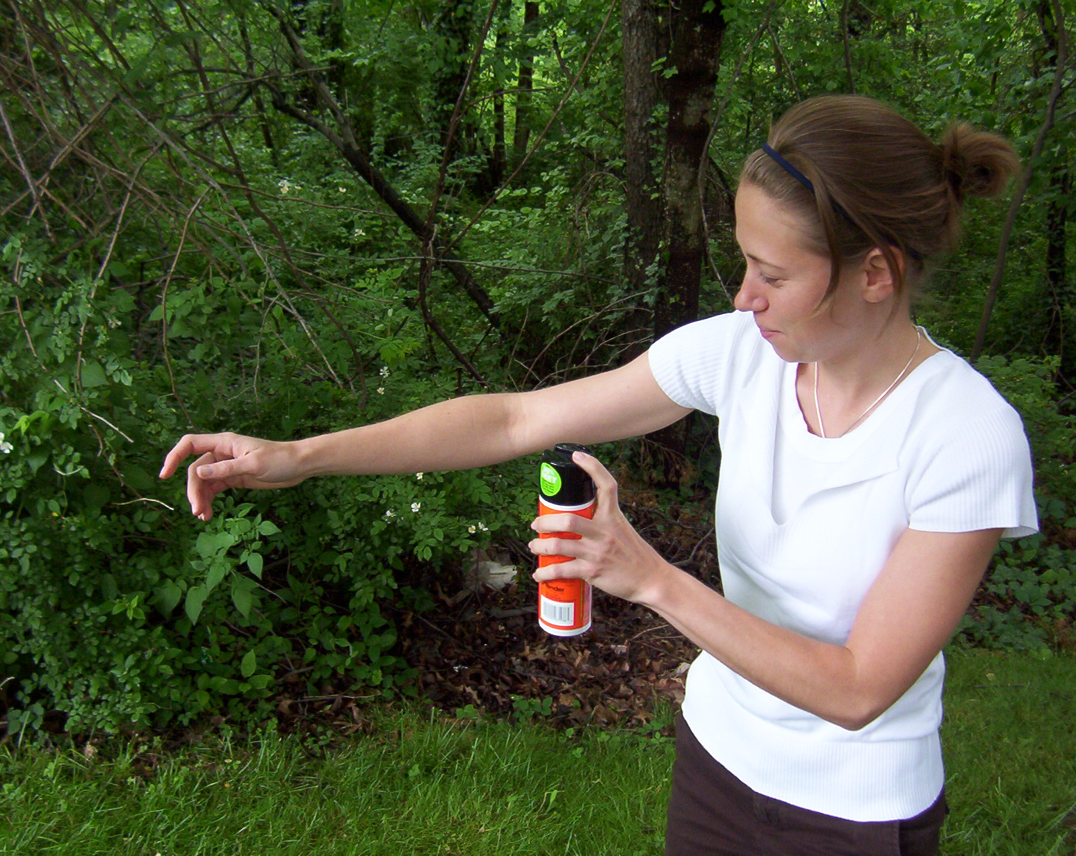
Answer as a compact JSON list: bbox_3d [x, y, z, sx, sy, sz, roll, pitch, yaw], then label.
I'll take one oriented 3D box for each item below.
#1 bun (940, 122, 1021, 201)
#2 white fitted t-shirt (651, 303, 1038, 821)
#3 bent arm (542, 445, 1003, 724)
[{"bbox_3d":[0.455,-0.275,1.220,0.080,0.078,0.078,-7,21,-19],"label":"bun"},{"bbox_3d":[0.332,0.138,1.320,0.440,0.525,0.260,12,23,31],"label":"white fitted t-shirt"},{"bbox_3d":[0.223,0.163,1.185,0.455,0.285,0.140,0,20,0],"label":"bent arm"}]

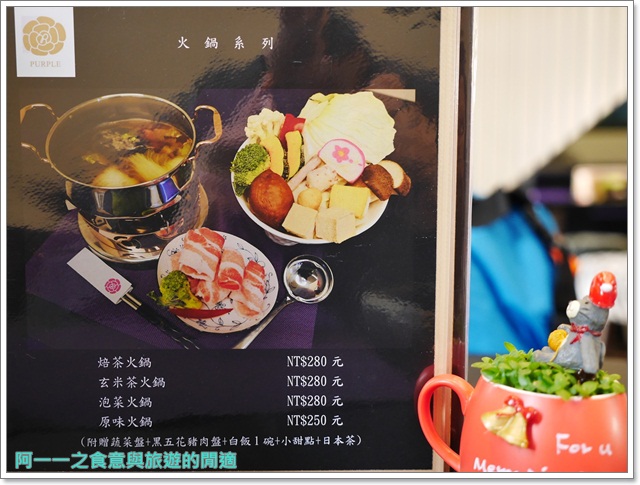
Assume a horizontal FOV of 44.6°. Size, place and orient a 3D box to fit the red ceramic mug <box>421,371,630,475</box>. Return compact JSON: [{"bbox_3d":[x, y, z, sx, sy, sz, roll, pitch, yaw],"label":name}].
[{"bbox_3d":[0.107,0.107,0.409,0.117,0.077,0.089,3,6,25],"label":"red ceramic mug"}]

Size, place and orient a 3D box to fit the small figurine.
[{"bbox_3d":[0.131,0.041,0.400,0.040,0.053,0.029,0,5,-9],"label":"small figurine"}]

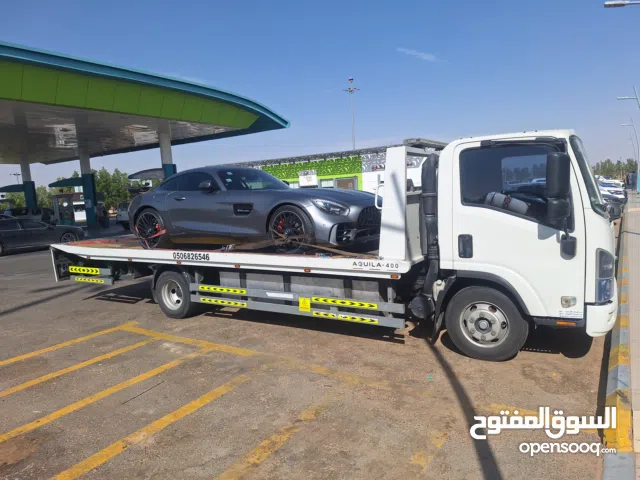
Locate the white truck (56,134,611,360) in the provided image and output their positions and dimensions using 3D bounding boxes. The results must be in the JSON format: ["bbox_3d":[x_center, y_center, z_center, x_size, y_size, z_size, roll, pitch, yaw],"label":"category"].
[{"bbox_3d":[-0.654,-0.068,6.553,8.570,2.320,2.280,1,7,31],"label":"white truck"}]

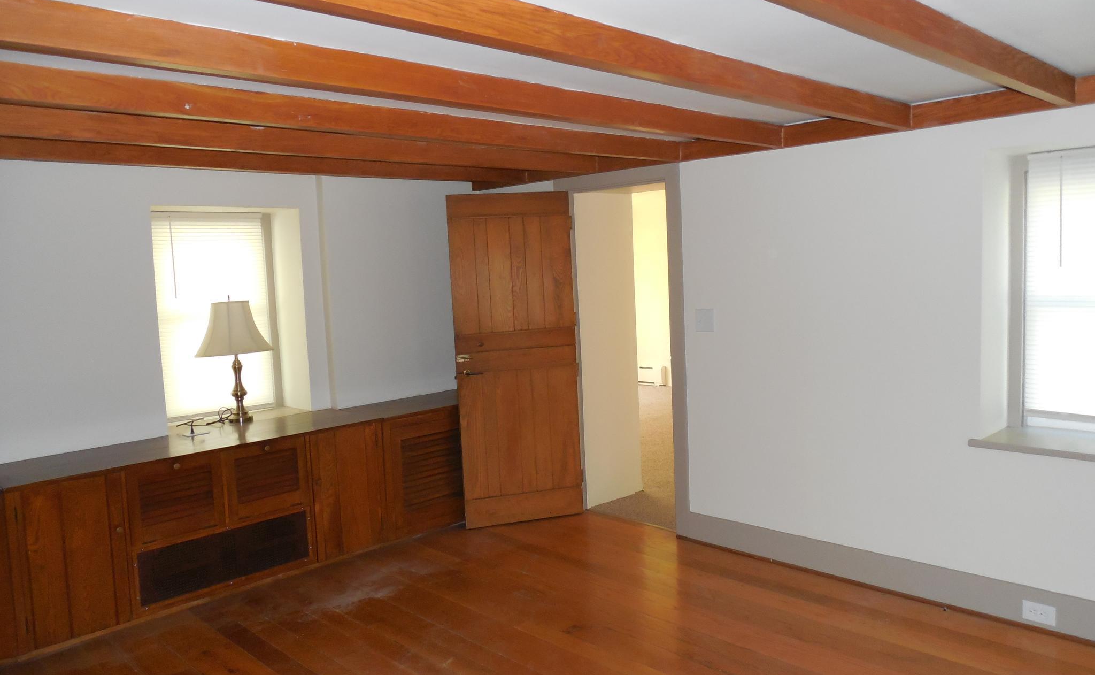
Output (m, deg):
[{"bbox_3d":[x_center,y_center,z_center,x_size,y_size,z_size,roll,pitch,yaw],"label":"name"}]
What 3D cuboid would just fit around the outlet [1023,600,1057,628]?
[{"bbox_3d":[1.969,1.104,3.164,0.117,0.074,0.012,3,7,45],"label":"outlet"}]

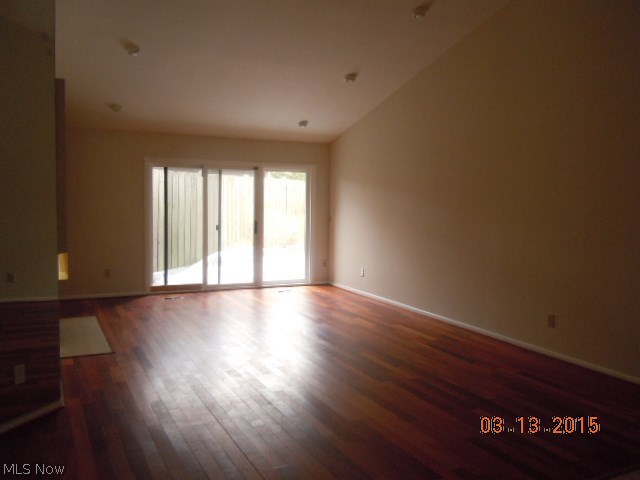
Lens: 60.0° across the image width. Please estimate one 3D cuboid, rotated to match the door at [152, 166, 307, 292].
[{"bbox_3d":[-1.388,-0.193,9.097,2.674,2.030,0.120,-1,5,-27],"label":"door"}]

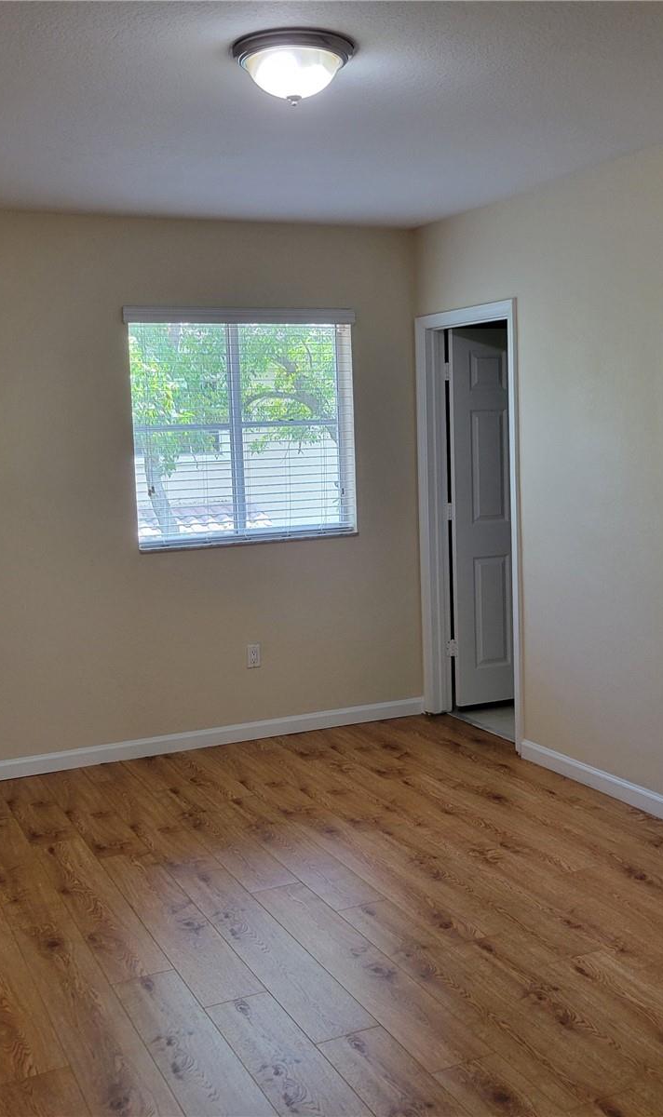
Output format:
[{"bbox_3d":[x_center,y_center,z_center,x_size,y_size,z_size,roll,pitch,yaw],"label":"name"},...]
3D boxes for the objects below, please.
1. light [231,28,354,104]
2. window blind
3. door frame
[{"bbox_3d":[-0.099,-1.256,2.928,0.318,0.138,0.318,-2,7,0],"label":"light"},{"bbox_3d":[-0.406,-0.642,5.420,1.170,1.101,0.075,-5,7,-25],"label":"window blind"},{"bbox_3d":[0.708,-0.159,5.480,0.133,2.085,0.894,-5,7,-25],"label":"door frame"}]

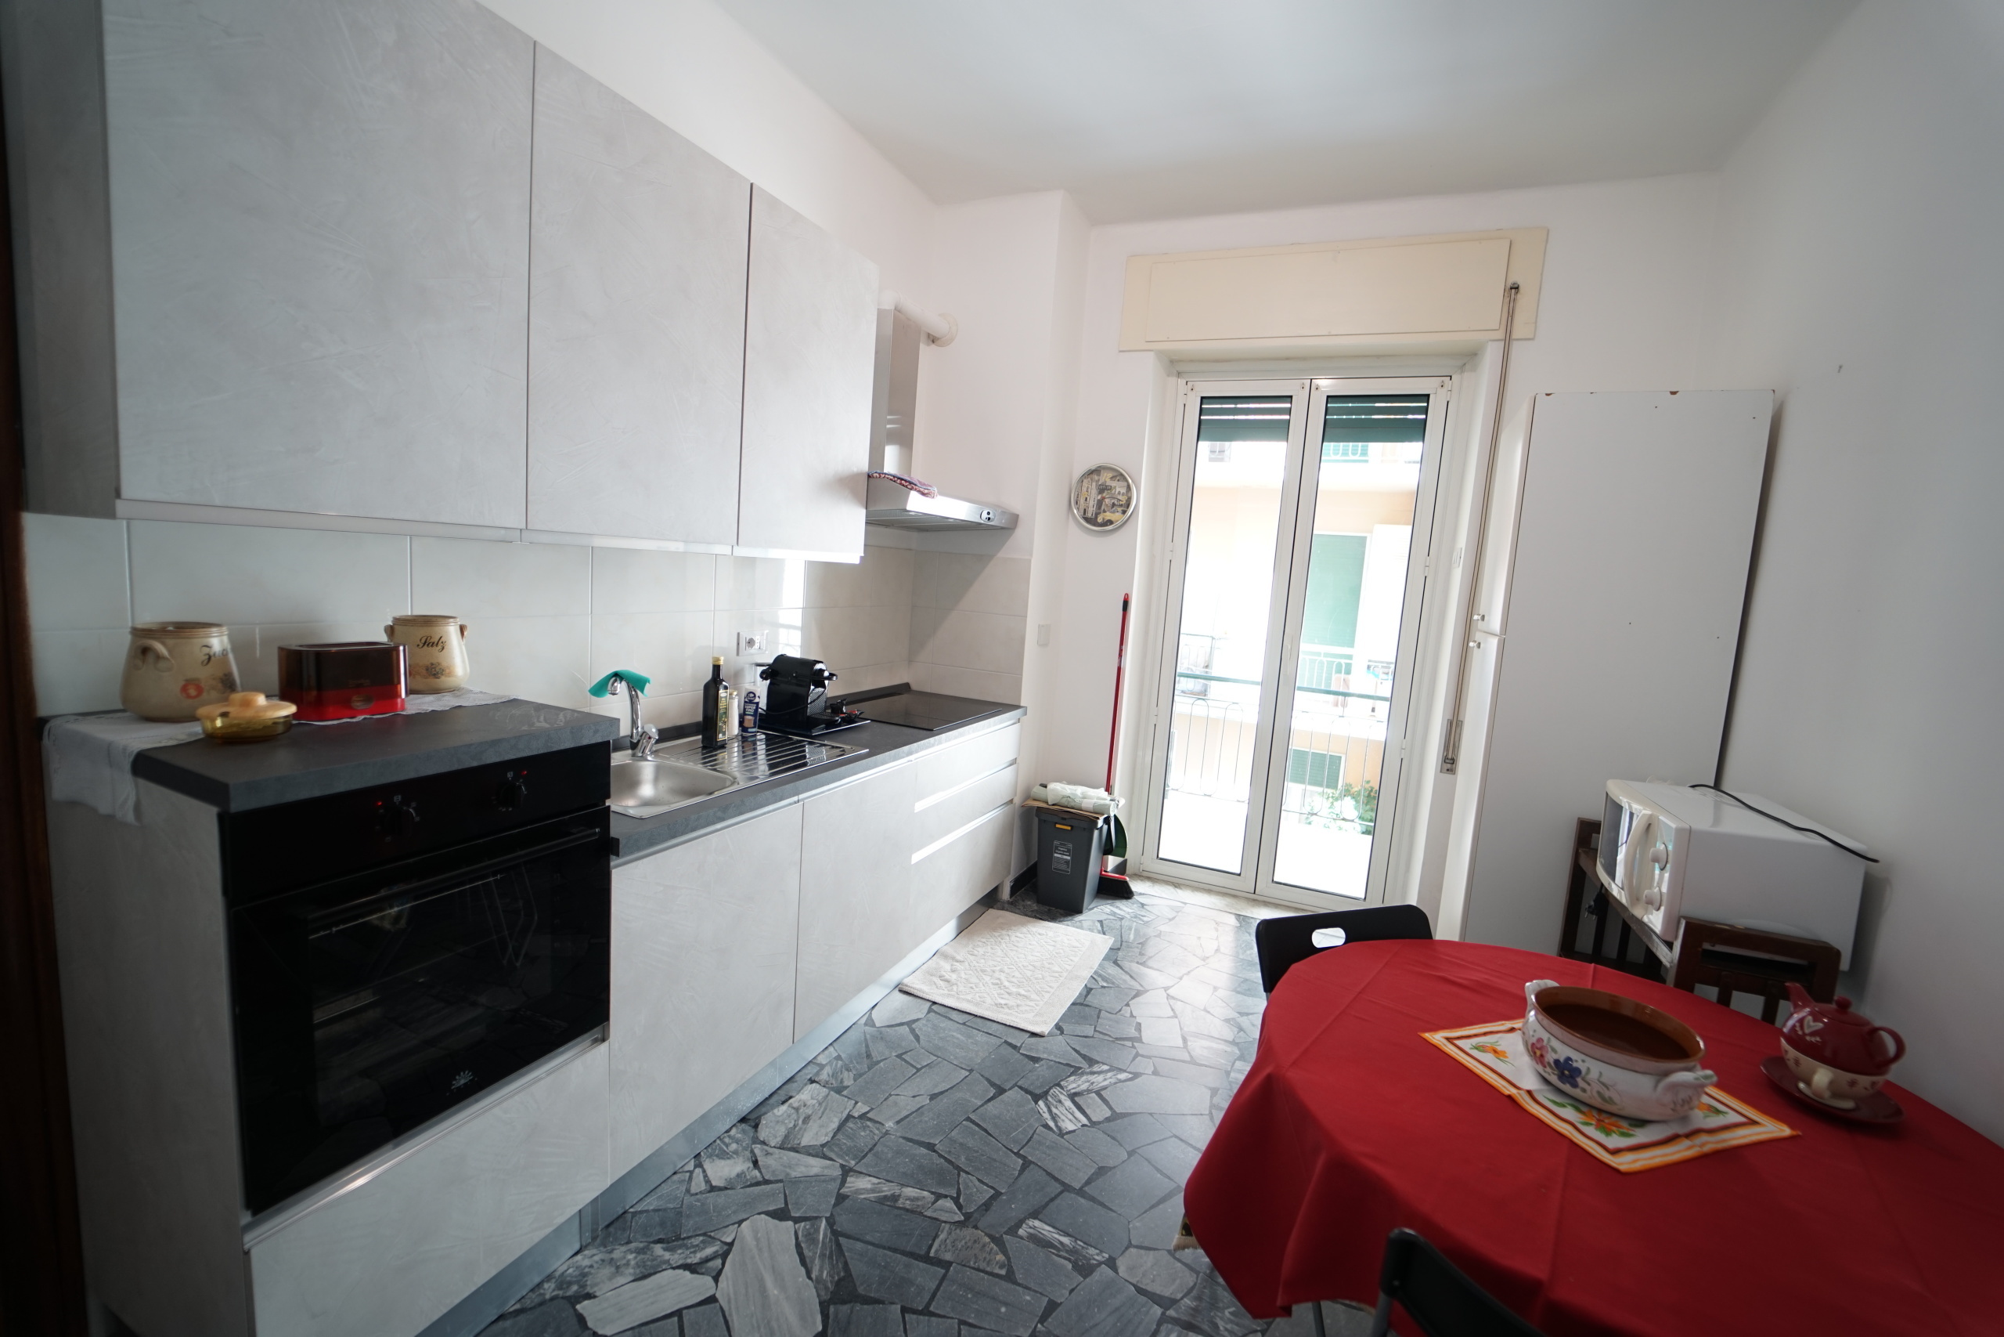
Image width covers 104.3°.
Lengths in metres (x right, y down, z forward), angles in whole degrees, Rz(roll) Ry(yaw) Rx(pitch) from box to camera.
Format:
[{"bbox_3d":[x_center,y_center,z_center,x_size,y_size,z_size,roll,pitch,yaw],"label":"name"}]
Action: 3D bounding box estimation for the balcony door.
[{"bbox_3d":[1.307,-0.102,3.653,1.141,2.439,0.080,7,8,19],"label":"balcony door"}]

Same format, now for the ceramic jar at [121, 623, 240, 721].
[{"bbox_3d":[-1.363,0.002,1.296,0.148,0.153,0.148,2,7,-17],"label":"ceramic jar"}]

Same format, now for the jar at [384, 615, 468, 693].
[{"bbox_3d":[-1.289,-0.032,1.739,0.150,0.163,0.145,-2,9,-37],"label":"jar"}]

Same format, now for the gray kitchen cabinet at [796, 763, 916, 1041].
[{"bbox_3d":[-0.722,0.666,2.617,0.607,0.758,0.601,7,8,25],"label":"gray kitchen cabinet"}]

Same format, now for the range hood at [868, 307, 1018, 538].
[{"bbox_3d":[-0.330,-0.975,3.035,0.524,0.771,0.889,7,7,24],"label":"range hood"}]

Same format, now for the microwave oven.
[{"bbox_3d":[1.655,0.453,1.827,0.324,0.257,0.429,7,8,21],"label":"microwave oven"}]

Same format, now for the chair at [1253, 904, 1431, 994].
[{"bbox_3d":[0.840,0.978,1.628,0.464,0.776,0.474,2,7,-19],"label":"chair"}]

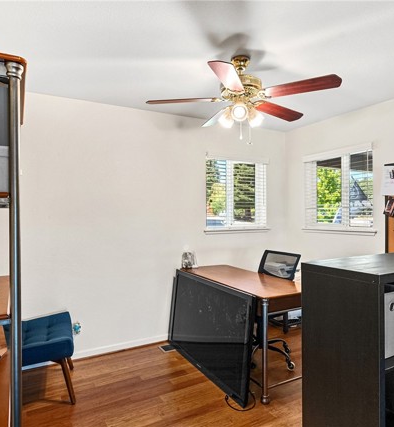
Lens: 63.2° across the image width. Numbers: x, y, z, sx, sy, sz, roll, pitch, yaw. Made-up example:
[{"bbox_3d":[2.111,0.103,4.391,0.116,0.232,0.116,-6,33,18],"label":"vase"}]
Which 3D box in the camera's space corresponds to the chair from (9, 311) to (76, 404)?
[{"bbox_3d":[-1.324,0.962,2.421,0.700,0.820,0.640,0,0,-23],"label":"chair"}]

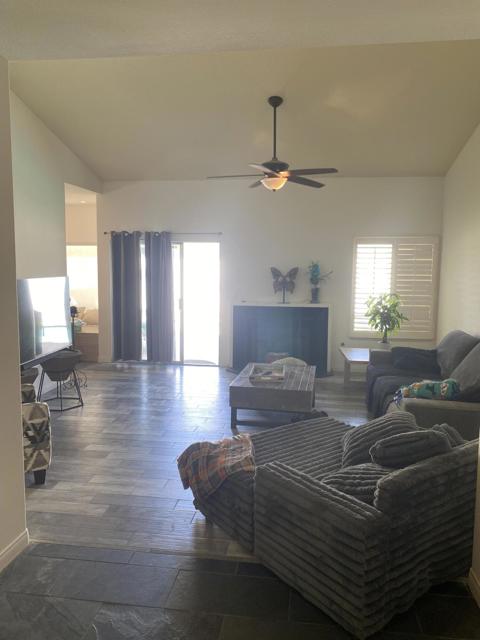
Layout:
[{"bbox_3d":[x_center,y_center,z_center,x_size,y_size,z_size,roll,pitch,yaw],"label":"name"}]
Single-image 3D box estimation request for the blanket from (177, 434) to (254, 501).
[{"bbox_3d":[-0.004,0.910,2.872,0.450,0.320,0.560,-4,7,-38],"label":"blanket"}]

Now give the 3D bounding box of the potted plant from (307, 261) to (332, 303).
[{"bbox_3d":[1.217,-0.572,7.315,0.391,0.648,0.260,1,6,7],"label":"potted plant"}]

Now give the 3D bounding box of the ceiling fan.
[{"bbox_3d":[0.380,-1.912,5.233,1.480,0.993,1.460,1,6,7],"label":"ceiling fan"}]

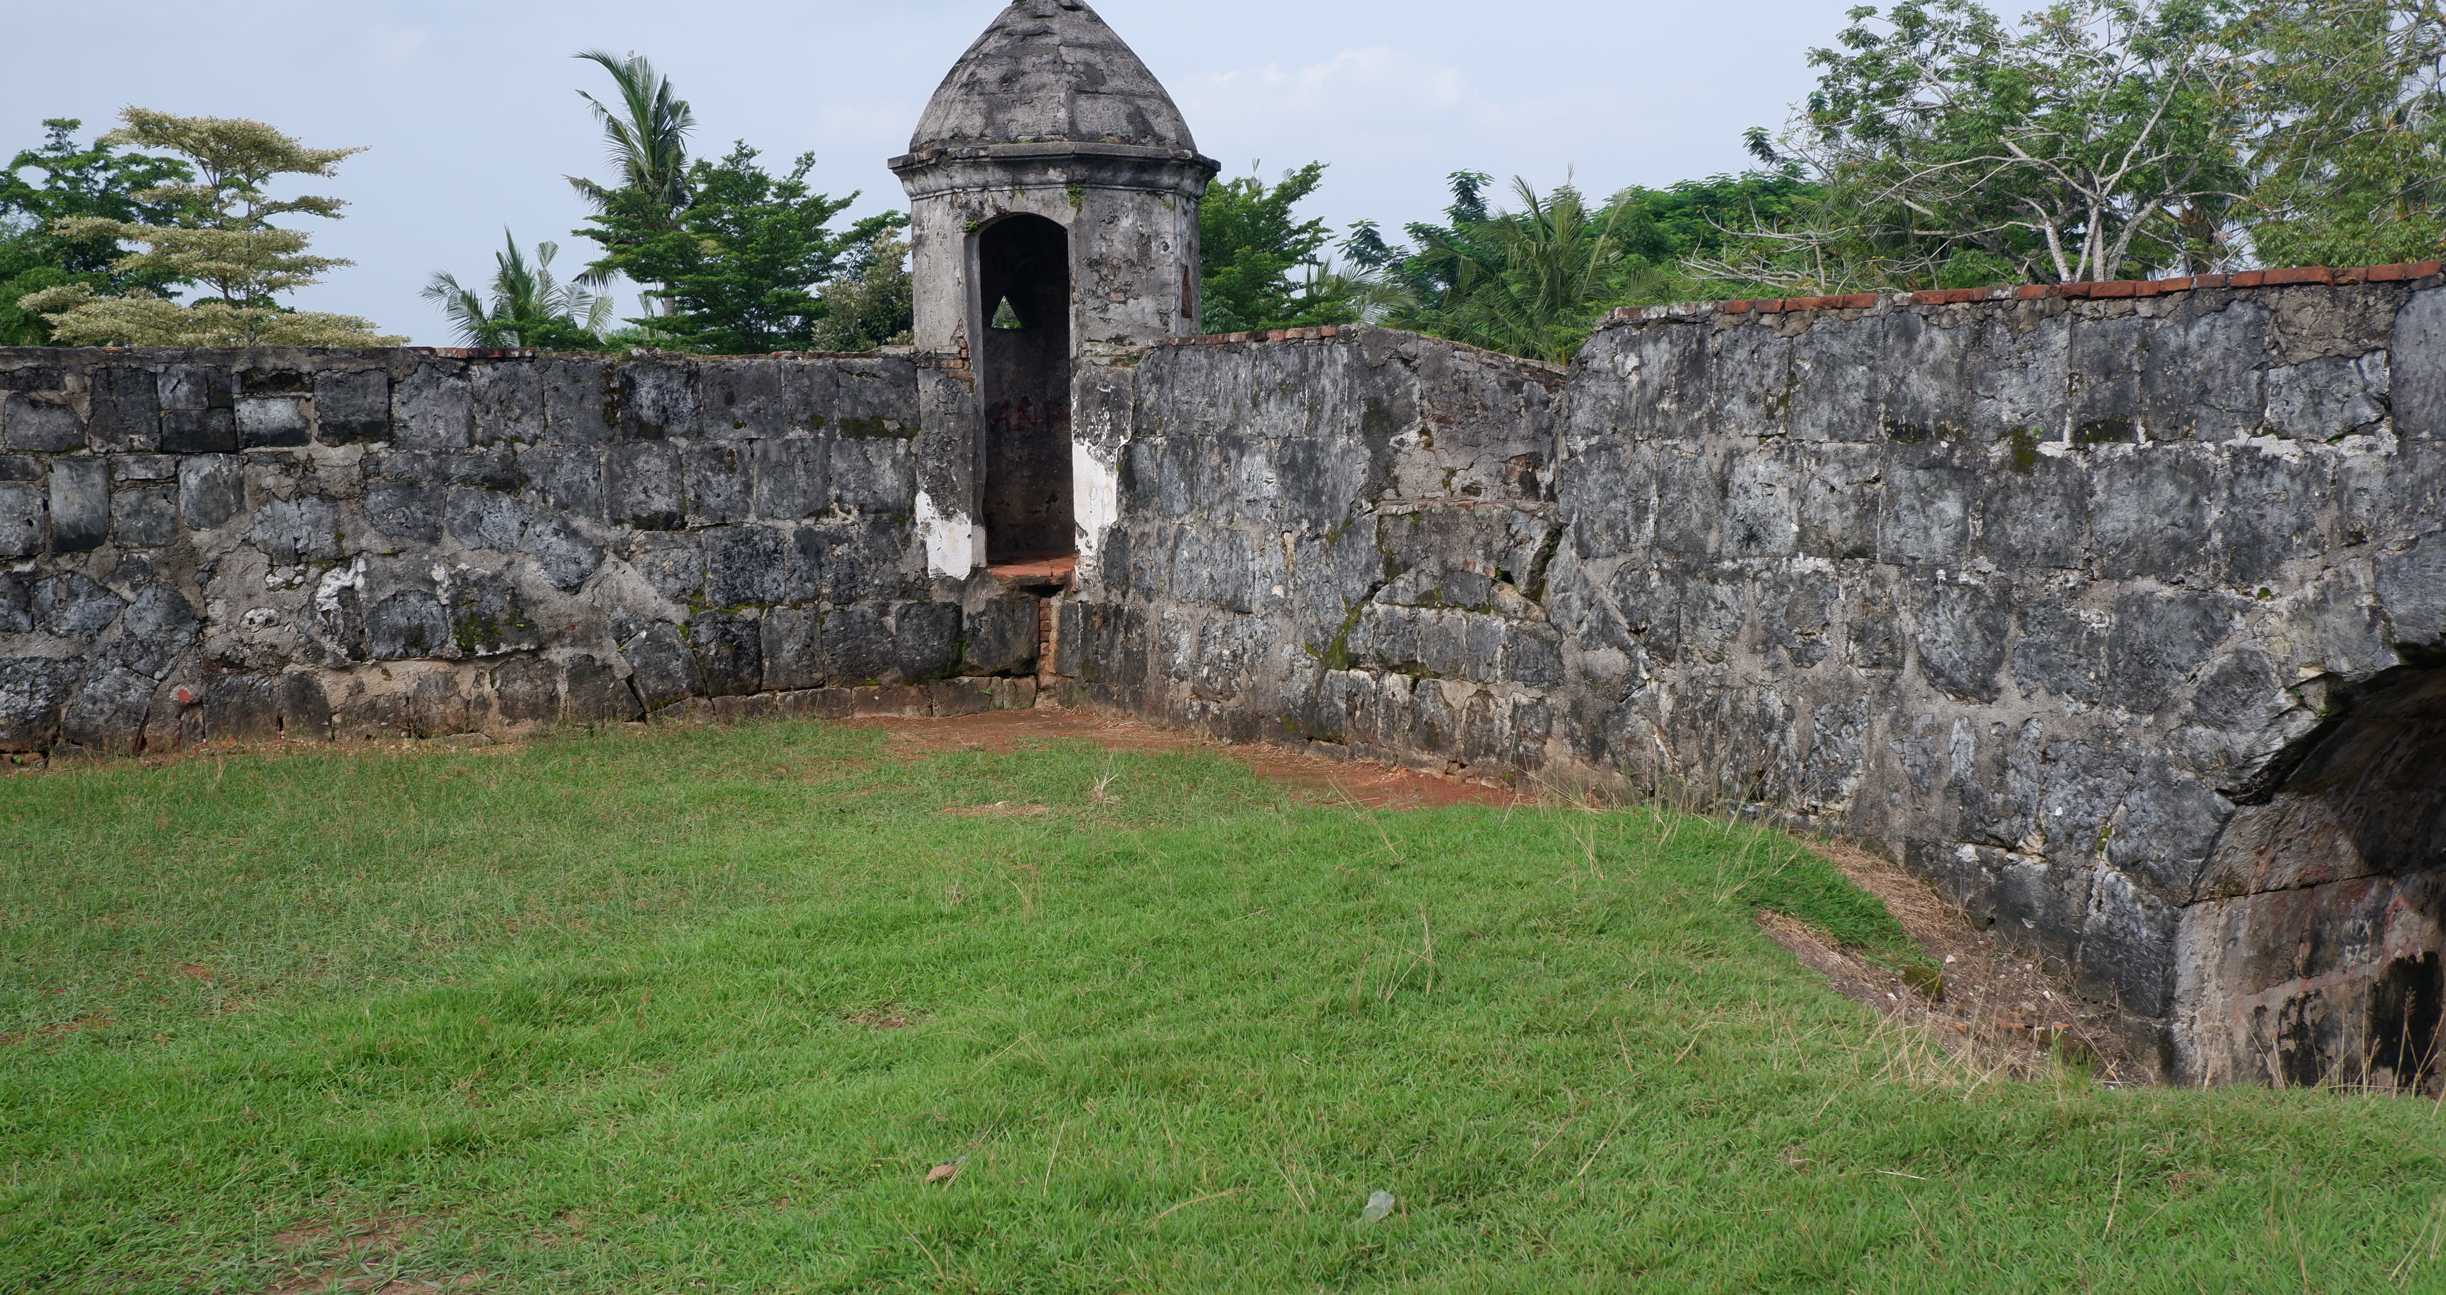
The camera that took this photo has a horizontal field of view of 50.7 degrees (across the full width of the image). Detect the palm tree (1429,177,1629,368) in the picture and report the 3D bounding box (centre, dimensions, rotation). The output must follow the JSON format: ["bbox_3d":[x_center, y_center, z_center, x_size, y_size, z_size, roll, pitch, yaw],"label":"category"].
[{"bbox_3d":[4.405,-3.064,37.880,3.500,7.527,3.500,0,5,7],"label":"palm tree"}]

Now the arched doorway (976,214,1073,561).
[{"bbox_3d":[-1.071,-1.417,14.120,0.530,1.877,0.320,1,5,16],"label":"arched doorway"}]

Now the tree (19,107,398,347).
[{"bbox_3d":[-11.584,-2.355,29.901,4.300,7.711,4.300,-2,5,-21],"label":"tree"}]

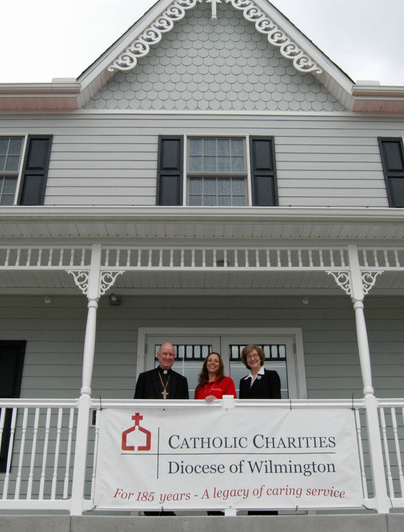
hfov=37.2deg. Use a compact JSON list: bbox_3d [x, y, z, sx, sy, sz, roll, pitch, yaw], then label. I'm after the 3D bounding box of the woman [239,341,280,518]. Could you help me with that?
[{"bbox_3d":[0.608,1.648,6.202,0.460,1.729,0.320,-6,-25,13],"label":"woman"}]

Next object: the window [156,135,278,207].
[{"bbox_3d":[0.216,-1.272,8.453,1.684,1.368,0.100,0,-24,-1],"label":"window"}]

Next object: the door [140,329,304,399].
[{"bbox_3d":[0.234,1.793,7.106,2.059,2.188,0.130,0,-24,-1],"label":"door"}]

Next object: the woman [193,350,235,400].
[{"bbox_3d":[0.148,1.674,6.130,0.470,1.624,0.360,-5,-24,10],"label":"woman"}]

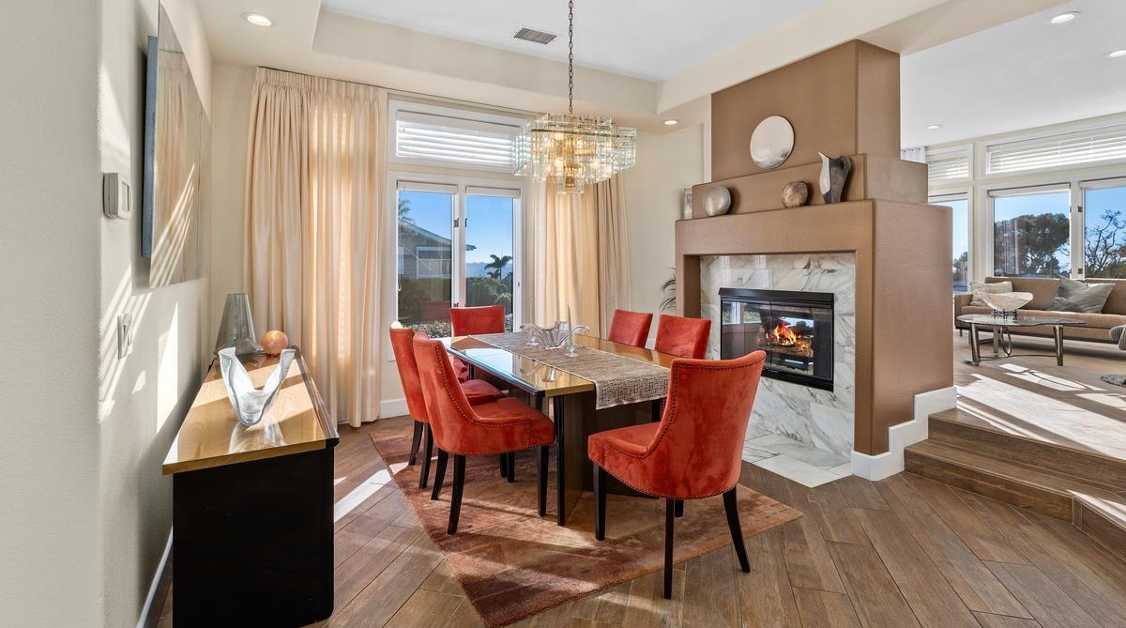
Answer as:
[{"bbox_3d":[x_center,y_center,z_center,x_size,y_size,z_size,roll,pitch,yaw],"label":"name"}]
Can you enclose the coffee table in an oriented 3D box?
[{"bbox_3d":[4.893,0.287,5.382,0.920,0.445,1.080,-3,6,-30],"label":"coffee table"}]

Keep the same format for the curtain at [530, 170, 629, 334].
[{"bbox_3d":[0.196,-0.612,5.317,1.200,2.750,0.140,-3,6,-30],"label":"curtain"}]

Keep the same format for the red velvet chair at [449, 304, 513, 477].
[{"bbox_3d":[-0.667,0.446,4.218,0.560,0.970,0.640,-3,6,-30],"label":"red velvet chair"}]

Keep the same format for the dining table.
[{"bbox_3d":[-0.090,0.643,3.645,1.180,0.750,2.000,-2,4,-30],"label":"dining table"}]

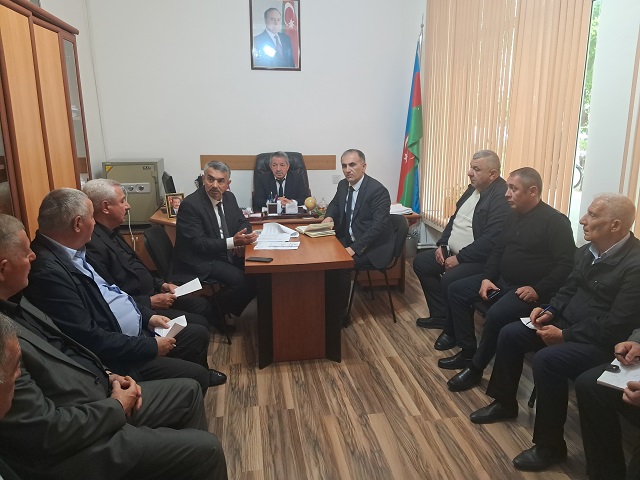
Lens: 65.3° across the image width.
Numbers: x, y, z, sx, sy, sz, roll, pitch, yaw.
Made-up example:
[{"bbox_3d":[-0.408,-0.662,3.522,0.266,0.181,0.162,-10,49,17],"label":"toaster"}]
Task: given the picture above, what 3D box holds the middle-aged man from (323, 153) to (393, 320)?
[{"bbox_3d":[0.317,-0.009,3.943,0.727,1.374,0.576,-12,18,-39],"label":"middle-aged man"}]

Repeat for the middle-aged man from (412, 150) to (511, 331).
[{"bbox_3d":[1.077,0.048,3.582,0.730,1.340,0.600,-5,14,-19],"label":"middle-aged man"}]

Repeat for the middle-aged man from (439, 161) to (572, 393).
[{"bbox_3d":[1.107,0.209,3.012,0.760,1.280,0.600,-5,14,-19],"label":"middle-aged man"}]

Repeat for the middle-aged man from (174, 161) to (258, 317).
[{"bbox_3d":[-0.767,0.054,3.680,0.740,1.320,0.580,8,15,32],"label":"middle-aged man"}]

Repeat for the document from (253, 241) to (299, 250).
[{"bbox_3d":[-0.287,0.040,3.407,0.293,0.012,0.212,-2,14,-6],"label":"document"}]

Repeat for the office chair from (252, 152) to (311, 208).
[{"bbox_3d":[-0.350,-0.217,4.928,0.560,1.280,0.750,-2,13,-8],"label":"office chair"}]

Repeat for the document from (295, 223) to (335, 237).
[{"bbox_3d":[-0.008,-0.075,3.706,0.200,0.050,0.300,-5,14,-19],"label":"document"}]

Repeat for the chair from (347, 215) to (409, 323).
[{"bbox_3d":[0.405,0.199,4.114,0.540,0.820,0.540,-2,13,-7],"label":"chair"}]

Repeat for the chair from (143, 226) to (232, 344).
[{"bbox_3d":[-0.988,0.317,3.795,0.586,0.828,0.535,1,14,4],"label":"chair"}]

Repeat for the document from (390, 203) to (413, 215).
[{"bbox_3d":[0.668,-0.260,4.423,0.260,0.070,0.300,-2,13,-8],"label":"document"}]

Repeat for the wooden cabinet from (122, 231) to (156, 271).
[{"bbox_3d":[-1.817,0.114,5.138,0.750,0.570,0.450,-2,13,-8],"label":"wooden cabinet"}]

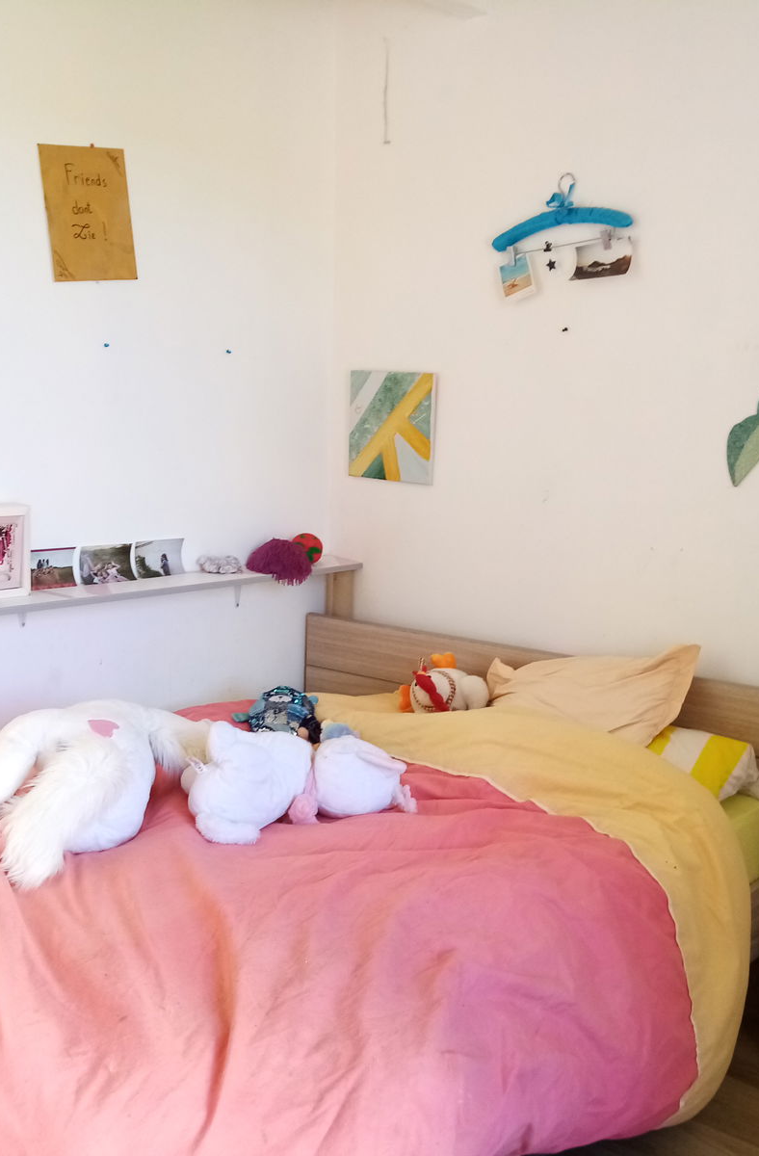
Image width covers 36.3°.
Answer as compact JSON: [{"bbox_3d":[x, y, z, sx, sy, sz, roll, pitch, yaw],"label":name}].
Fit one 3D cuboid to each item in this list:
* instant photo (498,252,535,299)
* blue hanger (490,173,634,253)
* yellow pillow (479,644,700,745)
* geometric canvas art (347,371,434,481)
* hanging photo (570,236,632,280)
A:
[{"bbox_3d":[0.346,-0.755,2.899,0.088,0.107,0.004,-18,-7,42],"label":"instant photo"},{"bbox_3d":[0.438,-0.884,2.787,0.400,0.165,0.040,3,7,42],"label":"blue hanger"},{"bbox_3d":[0.391,0.278,2.546,0.550,0.150,0.390,7,52,41],"label":"yellow pillow"},{"bbox_3d":[0.035,-0.419,3.226,0.300,0.300,0.020,10,12,41],"label":"geometric canvas art"},{"bbox_3d":[0.523,-0.750,2.726,0.150,0.085,0.030,5,8,42],"label":"hanging photo"}]

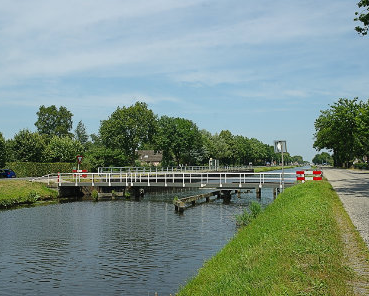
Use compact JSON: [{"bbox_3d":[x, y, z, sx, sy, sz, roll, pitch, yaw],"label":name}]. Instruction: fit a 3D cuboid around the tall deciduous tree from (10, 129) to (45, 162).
[{"bbox_3d":[-24.570,0.780,64.000,5.650,7.370,5.650,0,-2,0],"label":"tall deciduous tree"}]

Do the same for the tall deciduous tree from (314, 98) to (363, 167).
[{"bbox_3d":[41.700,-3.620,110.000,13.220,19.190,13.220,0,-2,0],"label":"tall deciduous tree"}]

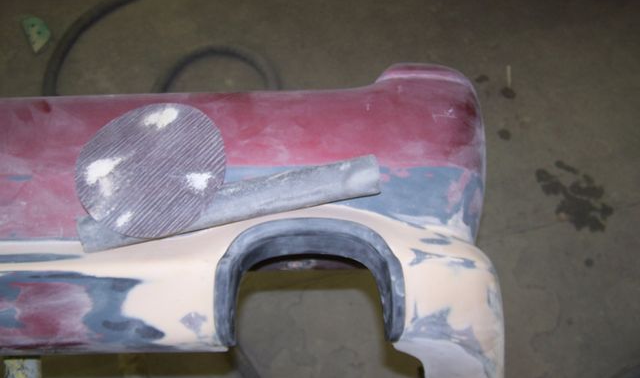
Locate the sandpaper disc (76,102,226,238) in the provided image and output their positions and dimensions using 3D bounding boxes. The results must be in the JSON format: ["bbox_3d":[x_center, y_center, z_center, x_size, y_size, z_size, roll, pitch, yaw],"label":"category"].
[{"bbox_3d":[-0.166,-0.021,0.694,0.150,0.004,0.150,-1,63,2],"label":"sandpaper disc"}]

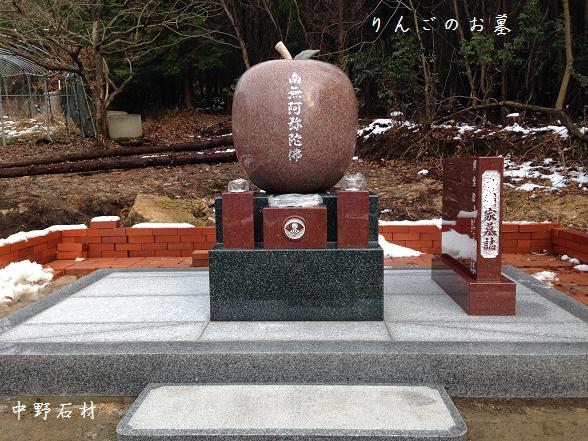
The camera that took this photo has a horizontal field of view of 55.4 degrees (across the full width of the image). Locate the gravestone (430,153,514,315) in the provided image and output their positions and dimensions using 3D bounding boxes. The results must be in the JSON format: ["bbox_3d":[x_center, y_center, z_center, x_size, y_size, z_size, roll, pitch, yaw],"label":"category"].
[{"bbox_3d":[1.008,0.040,3.220,0.230,0.792,0.863,-1,6,2],"label":"gravestone"}]

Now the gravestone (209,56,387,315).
[{"bbox_3d":[0.025,-0.288,3.217,0.863,1.477,1.019,-1,6,3],"label":"gravestone"}]

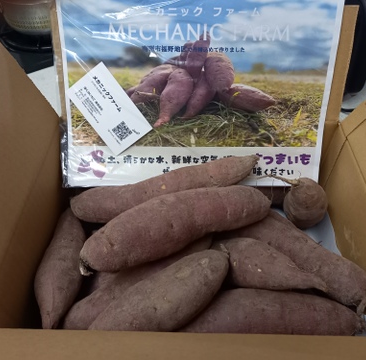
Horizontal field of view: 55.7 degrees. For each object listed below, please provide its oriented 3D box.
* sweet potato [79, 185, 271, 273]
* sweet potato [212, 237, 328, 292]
[{"bbox_3d":[-0.002,0.039,0.324,0.188,0.050,0.052,-16,52,-14],"label":"sweet potato"},{"bbox_3d":[0.080,0.083,0.322,0.109,0.042,0.042,17,51,15],"label":"sweet potato"}]

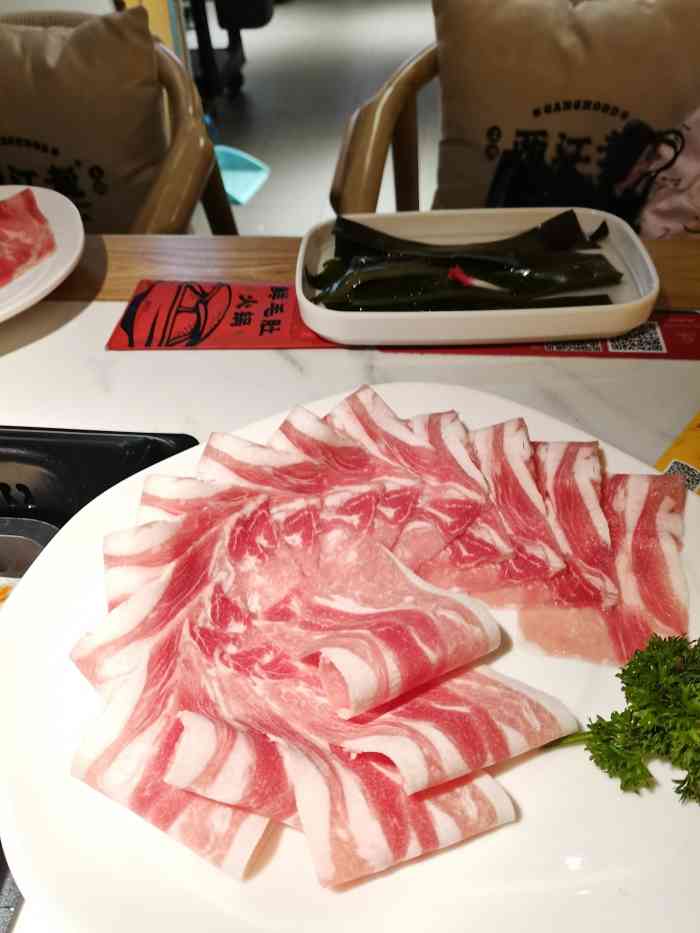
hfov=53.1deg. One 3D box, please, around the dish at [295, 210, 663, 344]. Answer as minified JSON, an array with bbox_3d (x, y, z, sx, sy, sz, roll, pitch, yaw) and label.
[{"bbox_3d":[0.082,-0.133,0.478,0.235,0.028,0.137,-3,45,-2],"label":"dish"}]

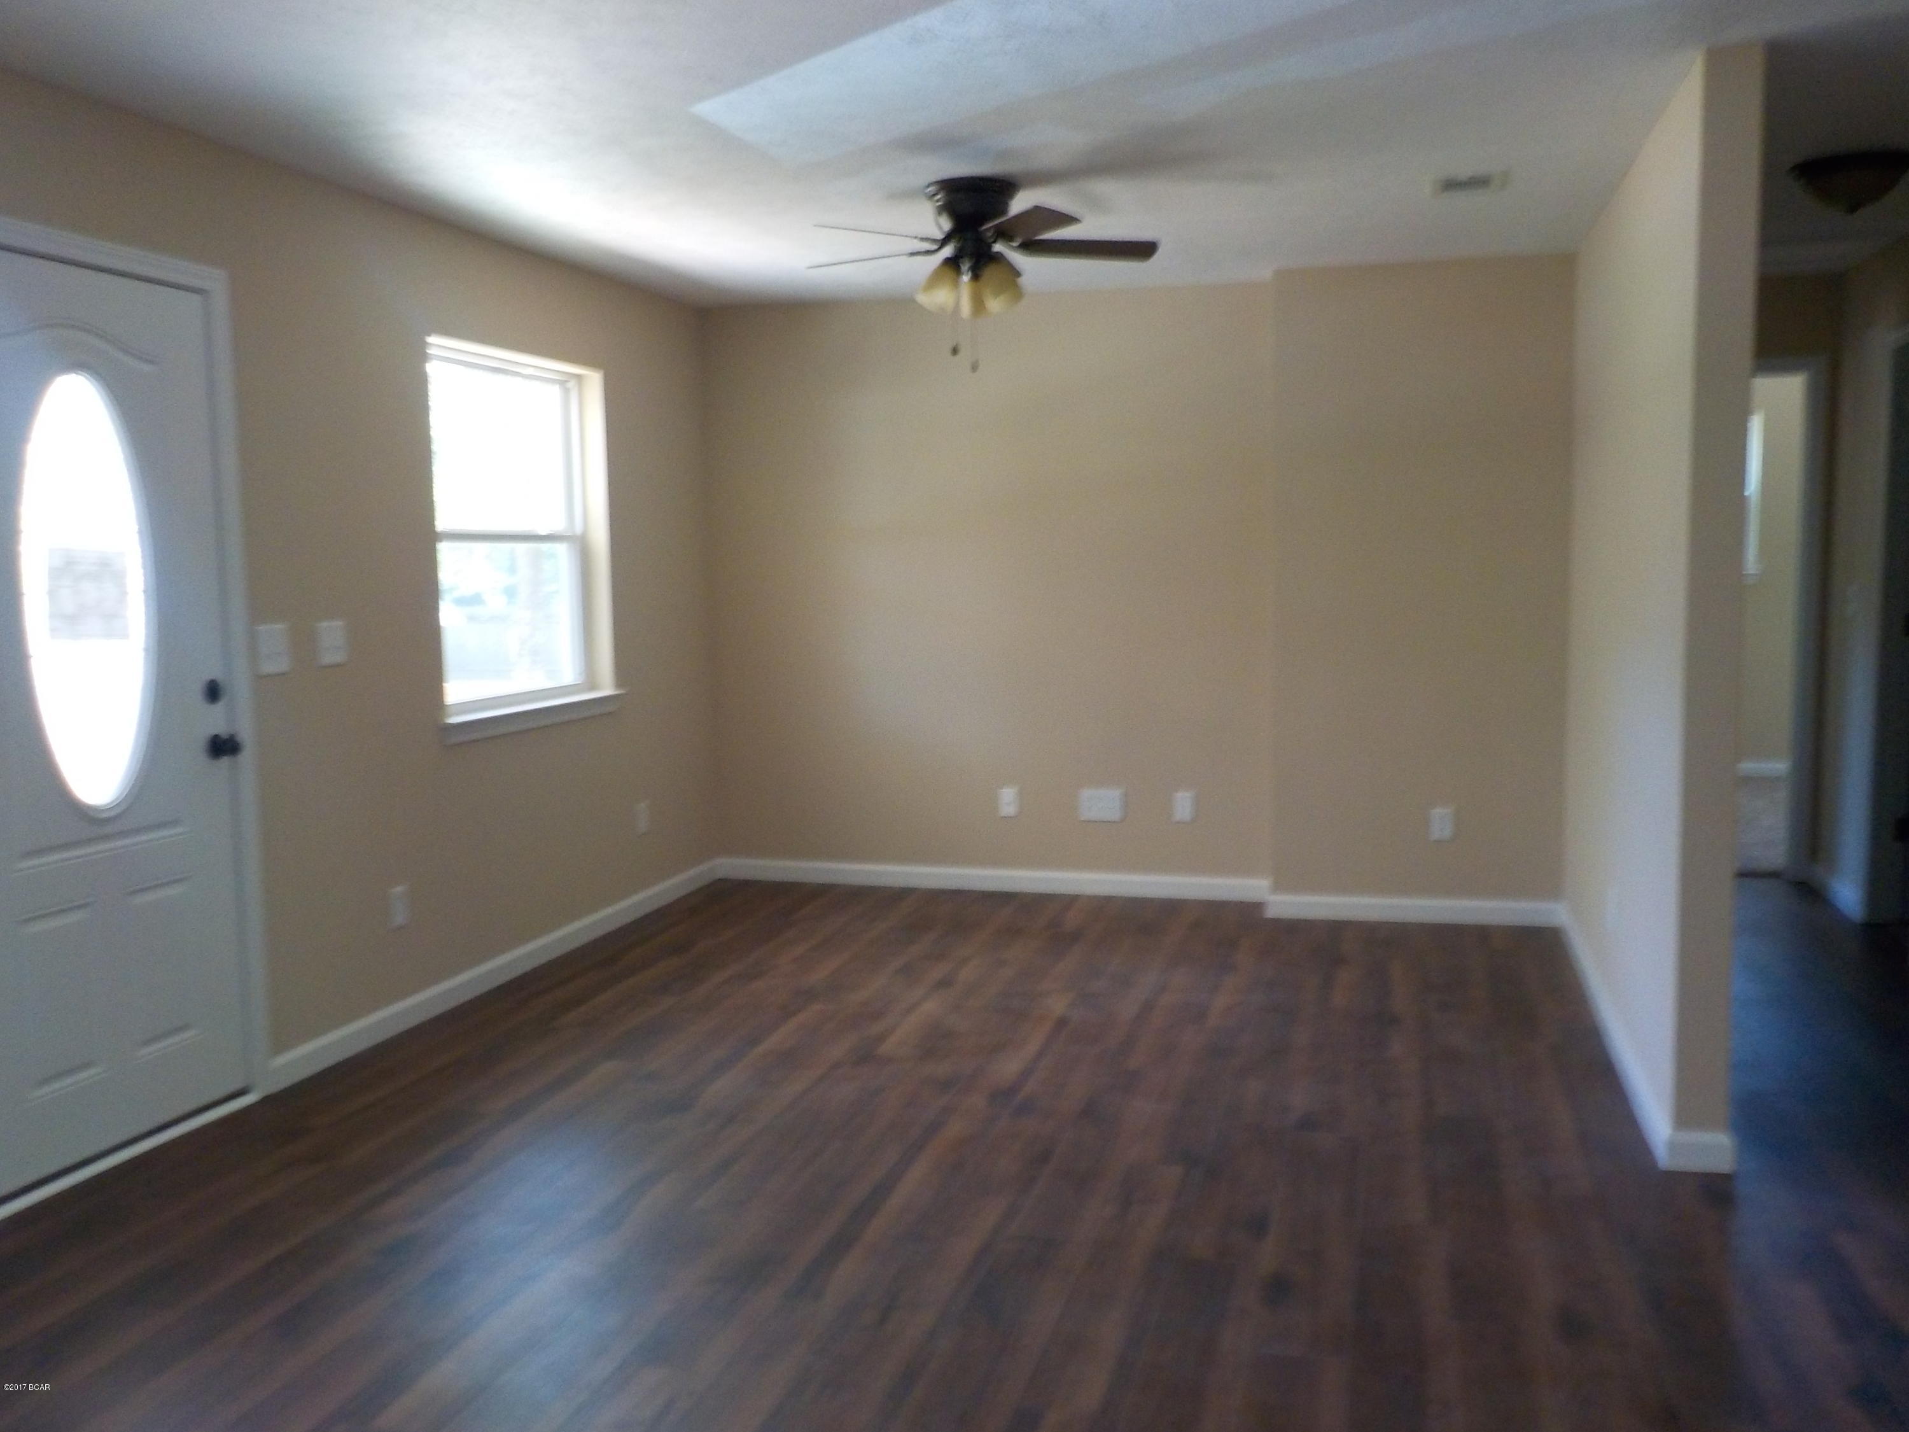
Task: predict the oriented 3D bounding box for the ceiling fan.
[{"bbox_3d":[0.049,-1.305,4.645,1.040,0.380,1.040,1,6,15],"label":"ceiling fan"}]

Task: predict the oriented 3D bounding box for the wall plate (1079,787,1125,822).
[{"bbox_3d":[0.603,0.365,6.749,0.175,0.123,0.012,1,6,15],"label":"wall plate"}]

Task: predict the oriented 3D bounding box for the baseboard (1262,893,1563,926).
[{"bbox_3d":[1.712,0.730,6.198,1.065,0.084,0.018,1,6,15],"label":"baseboard"}]

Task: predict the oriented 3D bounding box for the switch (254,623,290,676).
[{"bbox_3d":[-1.796,-0.173,4.366,0.012,0.124,0.122,1,6,15],"label":"switch"}]

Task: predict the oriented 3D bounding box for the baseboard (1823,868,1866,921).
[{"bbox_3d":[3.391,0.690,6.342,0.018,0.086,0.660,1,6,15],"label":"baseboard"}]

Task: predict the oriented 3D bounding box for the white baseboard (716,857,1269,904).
[{"bbox_3d":[0.122,0.683,6.911,2.363,0.084,0.018,1,6,15],"label":"white baseboard"}]

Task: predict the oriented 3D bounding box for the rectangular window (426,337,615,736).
[{"bbox_3d":[-1.496,-0.604,5.657,0.120,1.235,1.150,1,6,15],"label":"rectangular window"}]

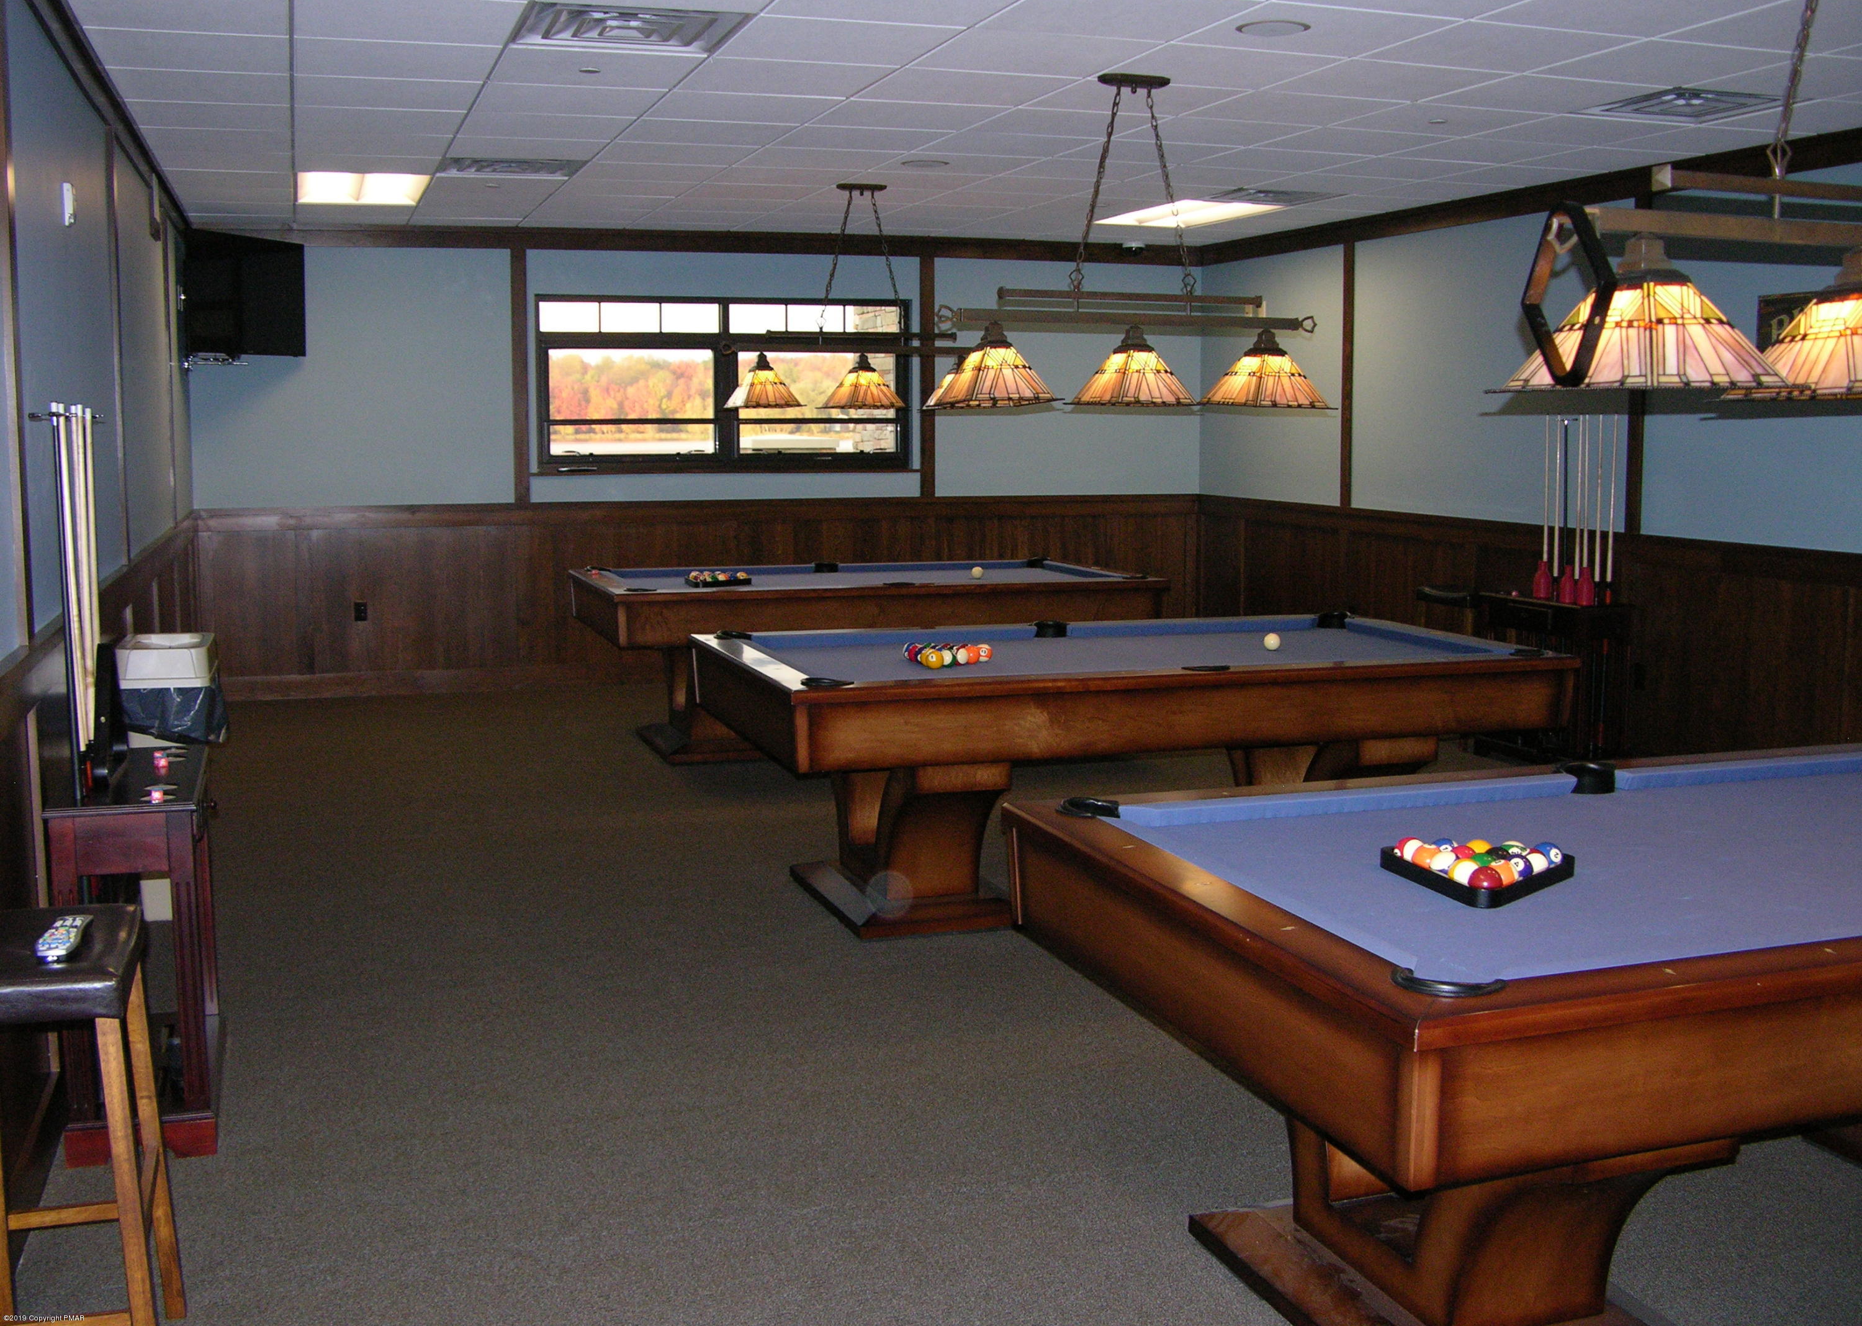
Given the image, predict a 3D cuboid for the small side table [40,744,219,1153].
[{"bbox_3d":[-1.748,0.620,4.172,0.315,0.760,0.740,-2,8,-18],"label":"small side table"}]

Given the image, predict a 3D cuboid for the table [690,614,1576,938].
[{"bbox_3d":[0.616,0.335,6.310,2.590,0.793,1.460,-2,8,-18],"label":"table"}]

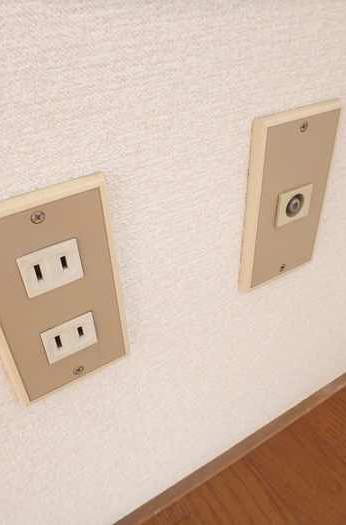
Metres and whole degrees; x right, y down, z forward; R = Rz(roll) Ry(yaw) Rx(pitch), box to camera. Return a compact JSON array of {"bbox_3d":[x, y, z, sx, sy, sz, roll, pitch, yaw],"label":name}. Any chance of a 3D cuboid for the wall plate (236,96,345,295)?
[{"bbox_3d":[0.076,-0.038,0.277,0.070,0.120,0.008,-22,41,-24],"label":"wall plate"}]

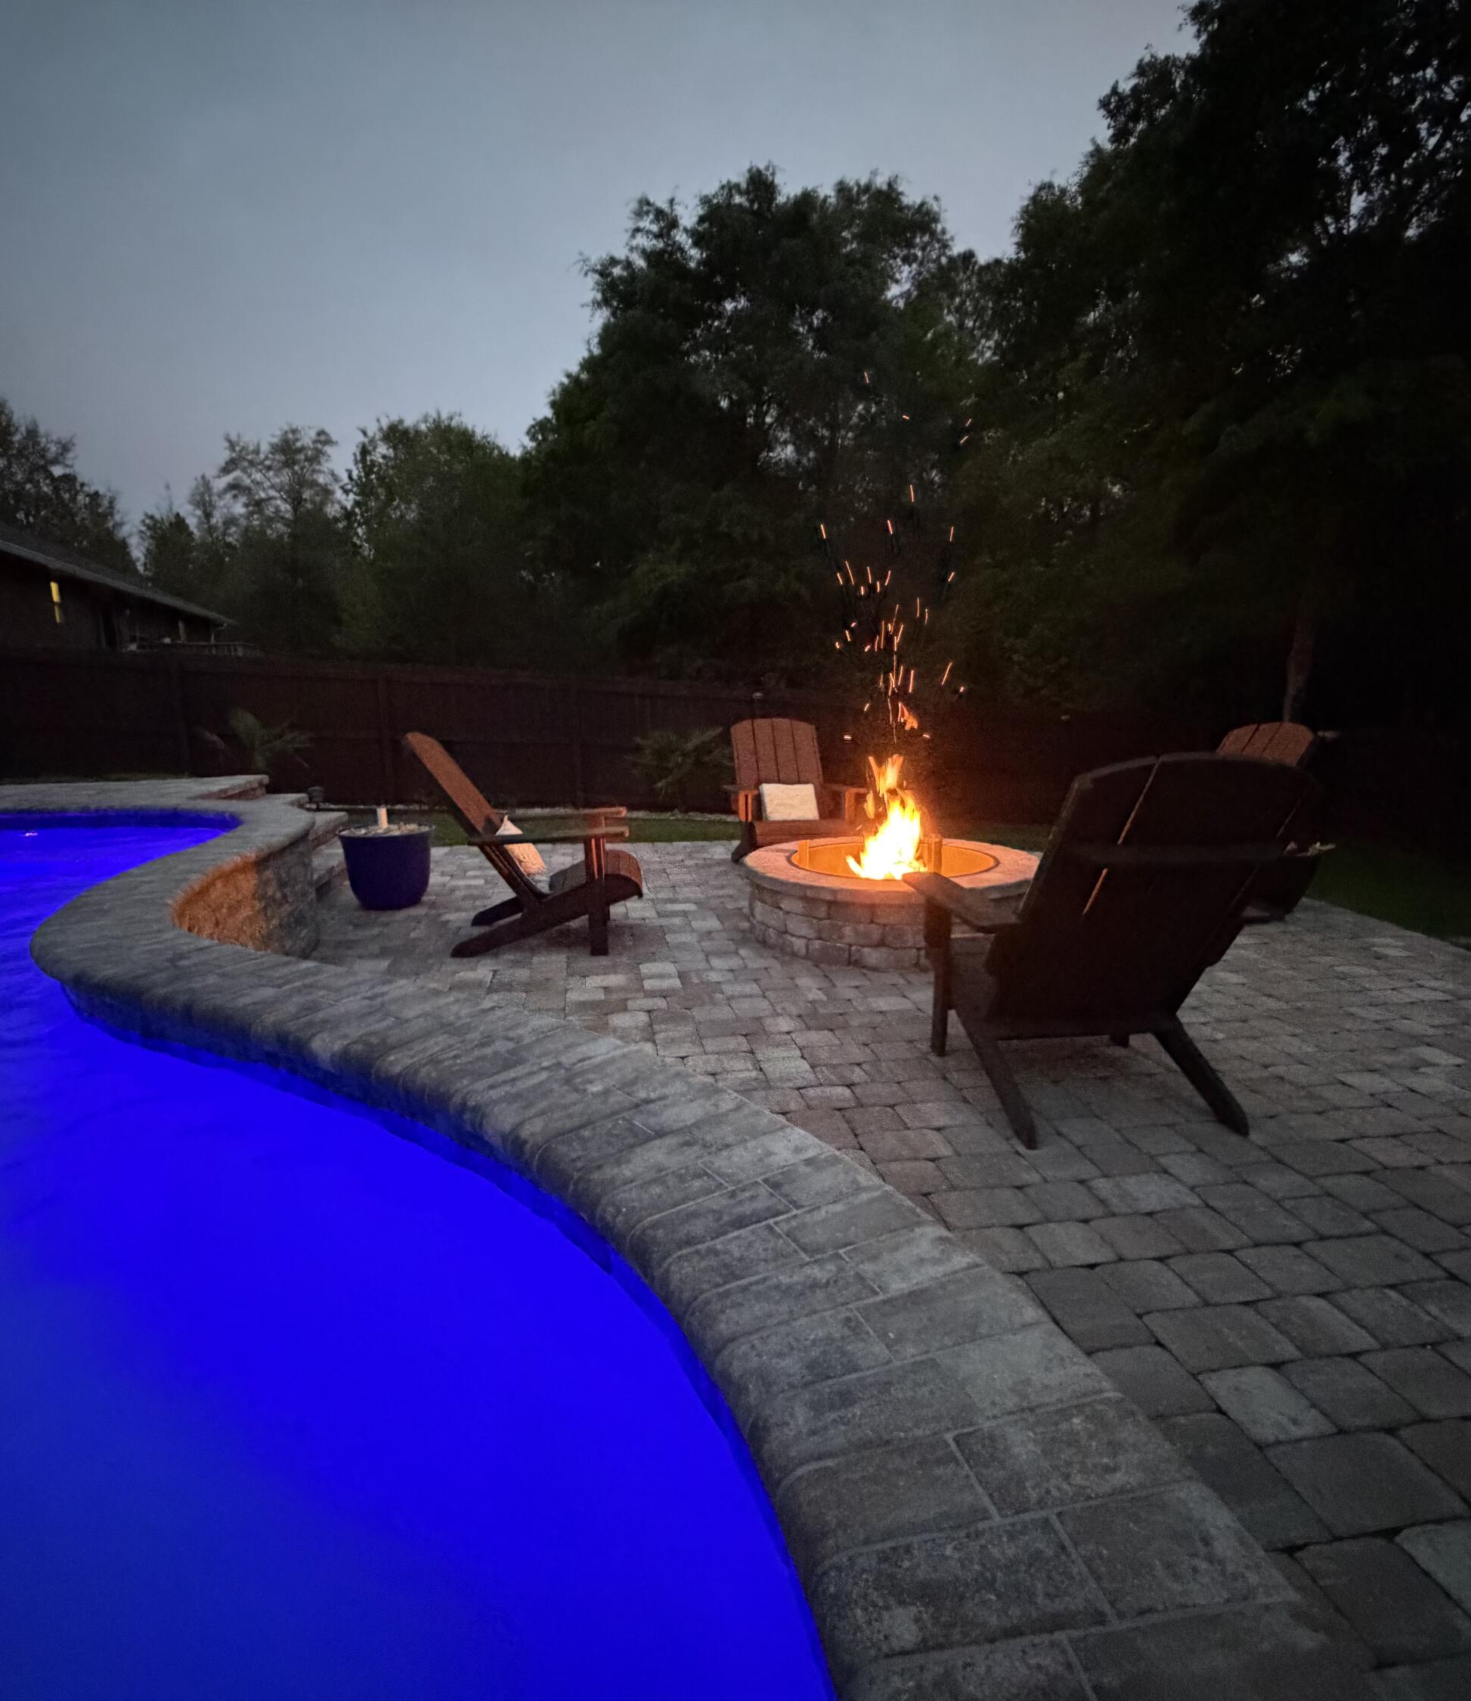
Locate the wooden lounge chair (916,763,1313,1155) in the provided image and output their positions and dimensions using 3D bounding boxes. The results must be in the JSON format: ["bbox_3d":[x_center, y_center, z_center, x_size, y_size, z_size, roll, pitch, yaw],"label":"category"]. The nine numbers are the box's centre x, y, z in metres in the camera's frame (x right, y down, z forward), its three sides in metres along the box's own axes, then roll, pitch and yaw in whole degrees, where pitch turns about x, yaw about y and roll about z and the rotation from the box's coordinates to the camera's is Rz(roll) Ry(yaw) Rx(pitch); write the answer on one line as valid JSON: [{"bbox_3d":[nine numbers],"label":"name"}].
[{"bbox_3d":[0.975,0.195,2.559,0.814,0.980,0.981,-2,10,-6],"label":"wooden lounge chair"}]

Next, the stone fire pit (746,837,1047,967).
[{"bbox_3d":[0.760,0.212,4.420,1.435,0.337,1.435,-1,9,0],"label":"stone fire pit"}]

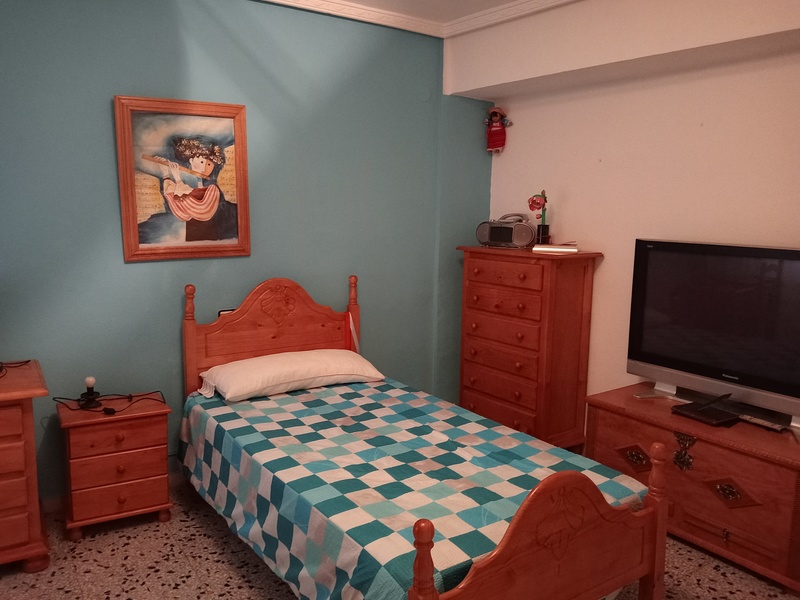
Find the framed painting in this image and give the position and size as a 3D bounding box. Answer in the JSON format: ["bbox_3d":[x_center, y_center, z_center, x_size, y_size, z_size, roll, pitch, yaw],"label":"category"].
[{"bbox_3d":[-1.047,-0.581,3.205,0.642,0.774,0.028,-5,10,-36],"label":"framed painting"}]

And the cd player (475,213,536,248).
[{"bbox_3d":[0.666,-0.432,4.046,0.355,0.216,0.170,6,10,33],"label":"cd player"}]

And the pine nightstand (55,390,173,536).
[{"bbox_3d":[-1.289,0.741,2.943,0.440,0.518,0.327,-4,9,-31],"label":"pine nightstand"}]

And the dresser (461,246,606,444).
[{"bbox_3d":[0.756,0.282,4.008,0.383,1.179,0.795,-5,10,-36],"label":"dresser"}]

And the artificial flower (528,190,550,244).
[{"bbox_3d":[0.839,-0.471,3.849,0.121,0.334,0.114,6,10,33],"label":"artificial flower"}]

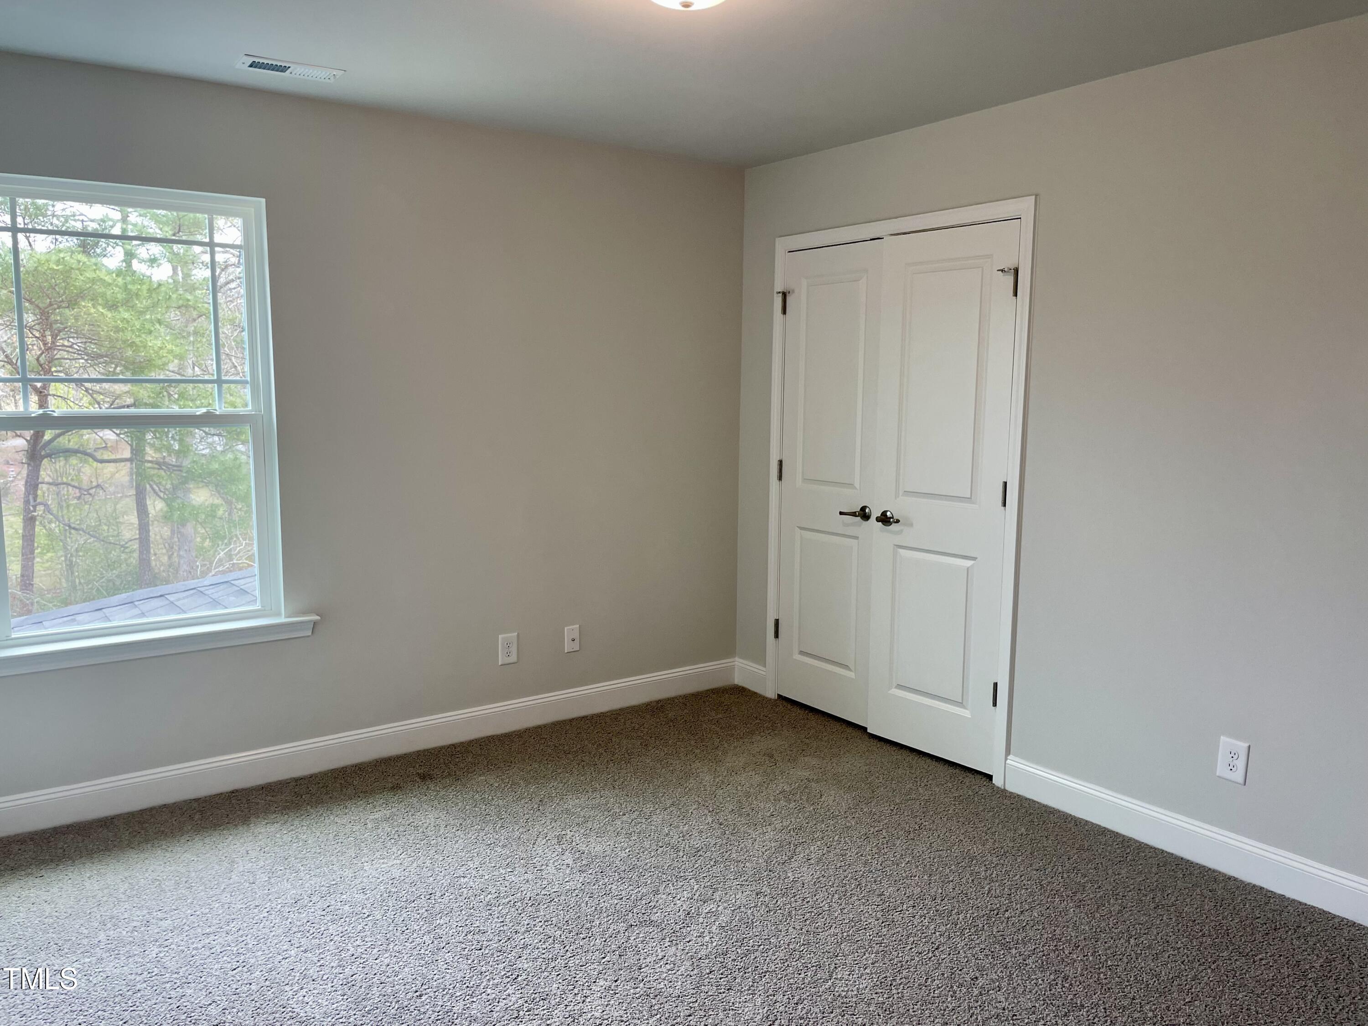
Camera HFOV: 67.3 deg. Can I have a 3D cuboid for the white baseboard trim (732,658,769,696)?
[{"bbox_3d":[0.330,0.790,4.951,0.016,0.137,0.233,-5,9,-35],"label":"white baseboard trim"}]

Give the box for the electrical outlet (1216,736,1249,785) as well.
[{"bbox_3d":[1.653,0.745,3.088,0.009,0.126,0.082,-5,9,-35],"label":"electrical outlet"}]

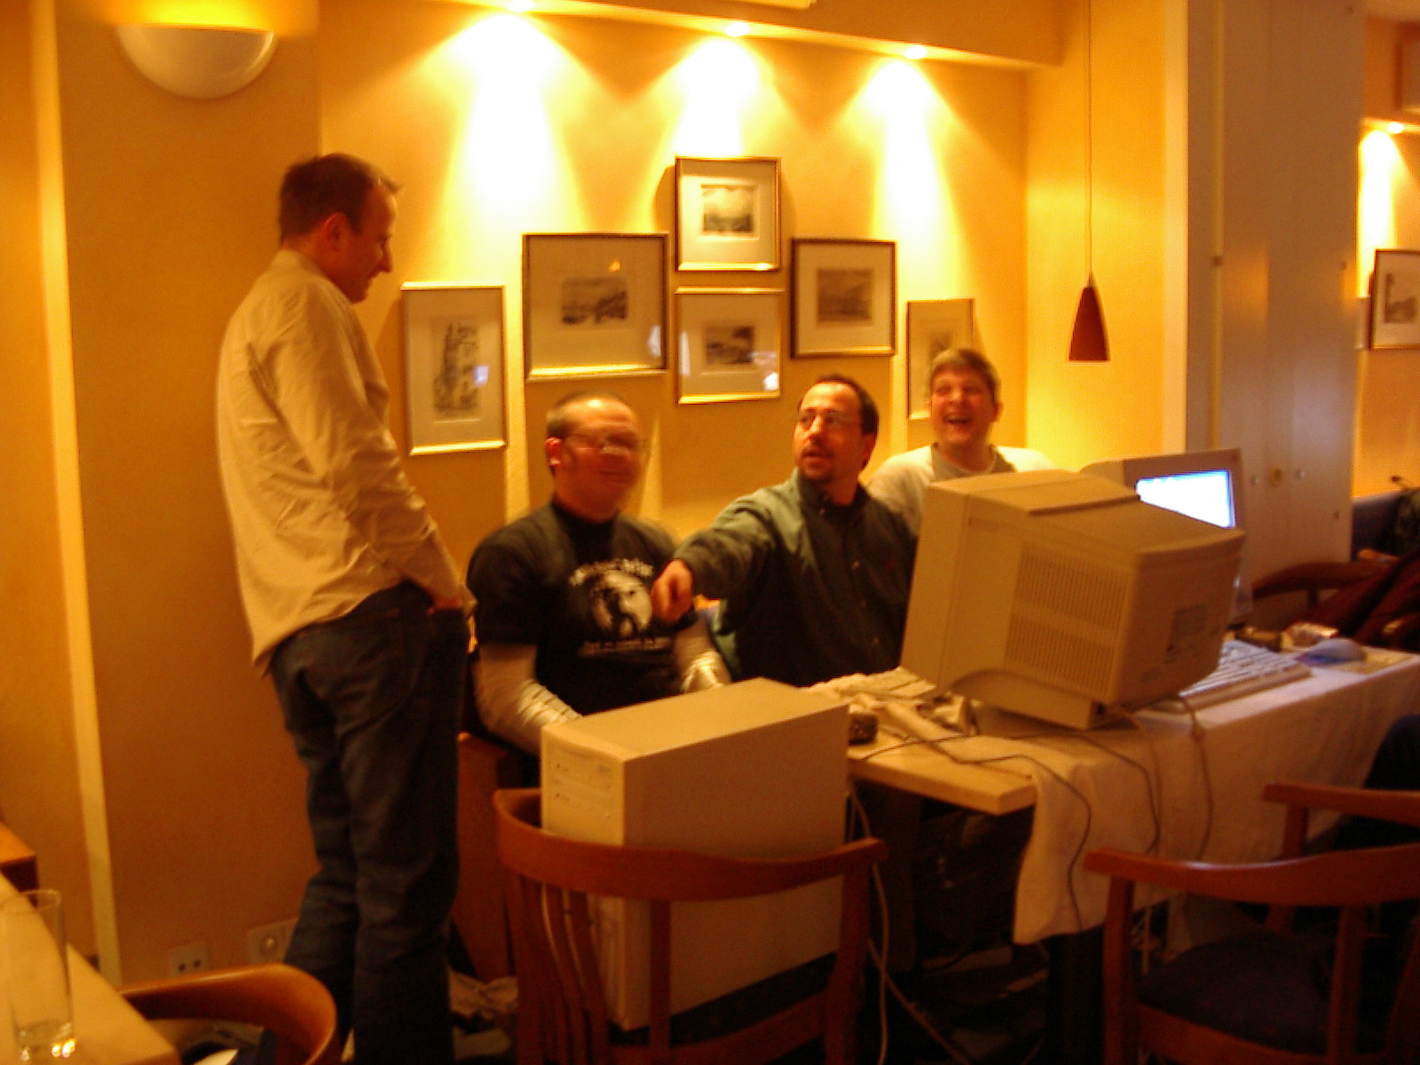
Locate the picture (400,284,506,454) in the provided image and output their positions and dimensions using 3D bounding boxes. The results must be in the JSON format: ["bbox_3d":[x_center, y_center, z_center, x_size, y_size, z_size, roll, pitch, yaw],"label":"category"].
[{"bbox_3d":[-0.620,-0.400,3.798,0.263,0.396,0.024,-6,8,-33],"label":"picture"}]

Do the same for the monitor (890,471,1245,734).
[{"bbox_3d":[0.686,0.122,2.899,0.450,0.440,0.467,-8,10,-44],"label":"monitor"}]

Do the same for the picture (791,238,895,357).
[{"bbox_3d":[0.378,-0.663,4.424,0.372,0.320,0.024,-6,8,-33],"label":"picture"}]

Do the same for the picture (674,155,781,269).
[{"bbox_3d":[0.048,-0.854,4.187,0.335,0.298,0.024,-6,8,-33],"label":"picture"}]

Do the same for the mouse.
[{"bbox_3d":[1.360,0.253,3.390,0.115,0.038,0.063,1,7,20],"label":"mouse"}]

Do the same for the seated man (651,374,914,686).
[{"bbox_3d":[0.290,0.363,3.260,0.760,1.370,0.800,-6,9,-37],"label":"seated man"}]

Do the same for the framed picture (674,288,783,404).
[{"bbox_3d":[0.051,-0.507,4.227,0.342,0.293,0.024,-6,8,-33],"label":"framed picture"}]

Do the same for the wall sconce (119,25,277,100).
[{"bbox_3d":[-0.918,-0.861,2.845,0.289,0.122,0.105,-6,8,-33],"label":"wall sconce"}]

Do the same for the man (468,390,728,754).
[{"bbox_3d":[-0.111,0.399,3.109,0.580,1.350,0.800,-6,9,-37],"label":"man"}]

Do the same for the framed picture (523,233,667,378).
[{"bbox_3d":[-0.290,-0.584,3.995,0.418,0.352,0.024,-6,8,-33],"label":"framed picture"}]

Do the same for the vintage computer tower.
[{"bbox_3d":[-0.019,0.489,2.460,0.448,0.412,0.205,-7,12,-40],"label":"vintage computer tower"}]

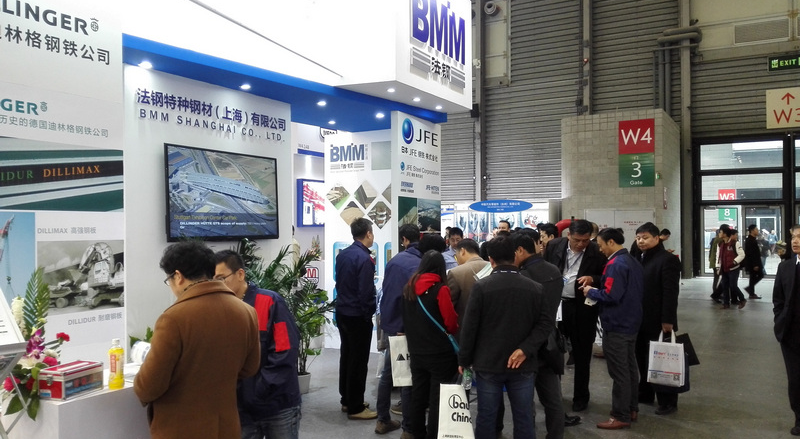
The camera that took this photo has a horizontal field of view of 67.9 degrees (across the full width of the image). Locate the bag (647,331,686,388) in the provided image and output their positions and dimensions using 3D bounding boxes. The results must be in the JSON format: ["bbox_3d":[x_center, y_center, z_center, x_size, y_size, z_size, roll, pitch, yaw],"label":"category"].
[{"bbox_3d":[2.420,1.263,5.400,0.285,0.490,0.110,-1,0,34],"label":"bag"}]

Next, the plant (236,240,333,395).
[{"bbox_3d":[-1.153,0.977,5.980,0.940,1.550,0.880,0,0,-11],"label":"plant"}]

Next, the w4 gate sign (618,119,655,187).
[{"bbox_3d":[5.827,-1.611,14.600,0.815,1.635,0.040,0,0,29],"label":"w4 gate sign"}]

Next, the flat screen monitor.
[{"bbox_3d":[-1.605,-0.213,5.500,0.060,0.820,1.390,-2,-1,29],"label":"flat screen monitor"}]

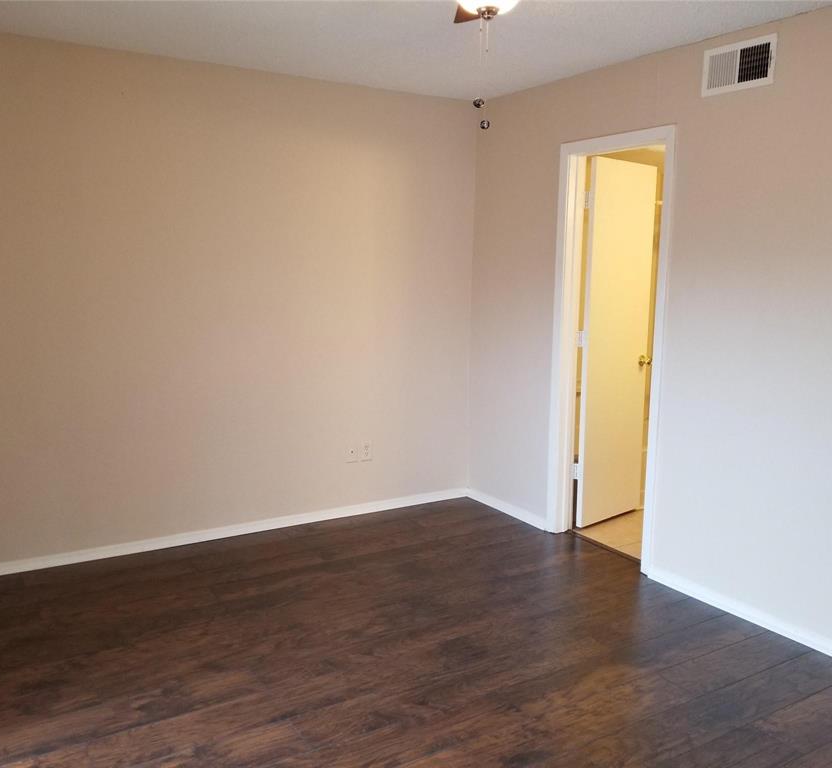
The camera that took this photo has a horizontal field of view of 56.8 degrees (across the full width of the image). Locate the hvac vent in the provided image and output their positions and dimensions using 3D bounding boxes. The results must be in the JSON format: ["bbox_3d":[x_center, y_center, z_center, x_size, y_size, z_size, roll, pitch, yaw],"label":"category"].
[{"bbox_3d":[1.325,-1.306,3.170,0.024,0.189,0.341,-4,10,-32],"label":"hvac vent"}]

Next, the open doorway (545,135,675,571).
[{"bbox_3d":[1.000,-0.169,3.946,0.130,2.120,0.741,-4,10,-32],"label":"open doorway"}]

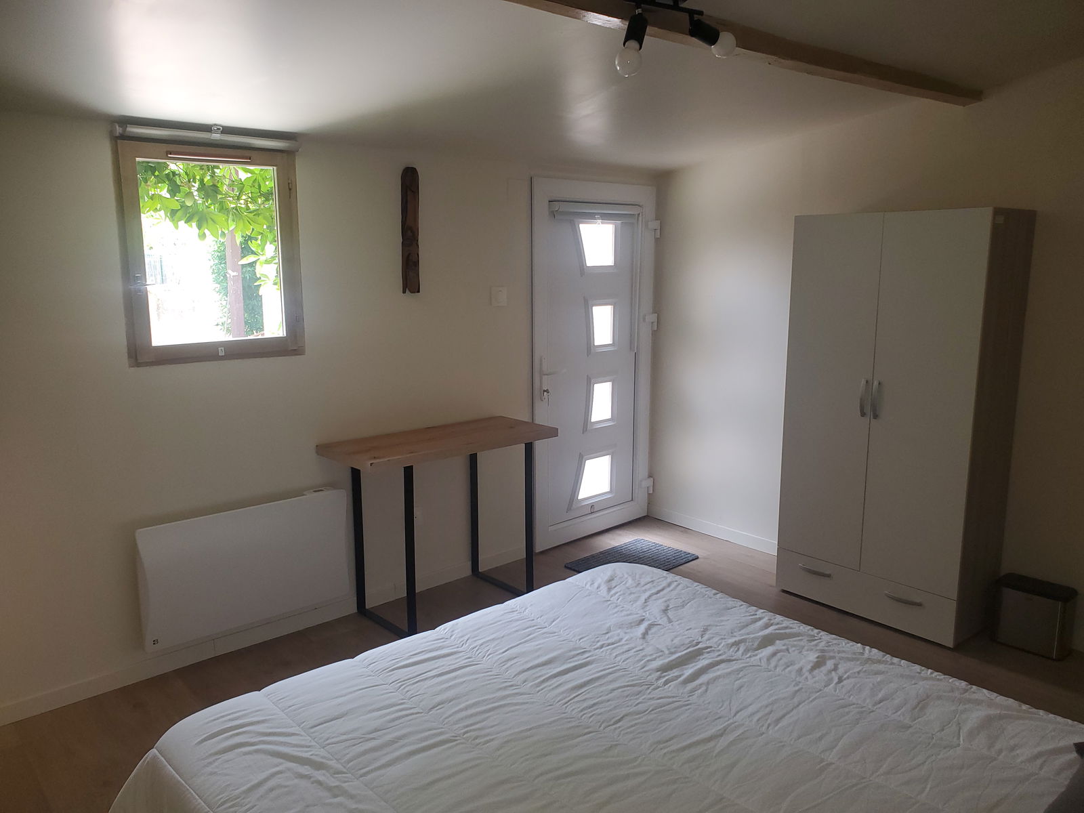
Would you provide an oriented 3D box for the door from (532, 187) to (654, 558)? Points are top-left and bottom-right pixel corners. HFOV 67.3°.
[{"bbox_3d":[0.288,-0.229,4.492,0.925,1.945,0.058,-9,13,-42],"label":"door"}]

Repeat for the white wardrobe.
[{"bbox_3d":[1.539,0.044,3.560,0.394,1.725,0.832,-8,13,-39],"label":"white wardrobe"}]

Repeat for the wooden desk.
[{"bbox_3d":[-0.430,0.517,3.632,0.987,0.779,0.427,-9,13,-42],"label":"wooden desk"}]

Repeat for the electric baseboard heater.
[{"bbox_3d":[-1.153,0.609,3.204,0.826,0.468,0.101,-9,13,-42],"label":"electric baseboard heater"}]

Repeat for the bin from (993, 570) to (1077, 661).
[{"bbox_3d":[1.974,0.837,3.264,0.148,0.265,0.271,-9,13,-42],"label":"bin"}]

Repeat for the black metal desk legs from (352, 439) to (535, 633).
[{"bbox_3d":[-0.430,0.534,3.632,0.670,0.745,0.424,-9,13,-42],"label":"black metal desk legs"}]

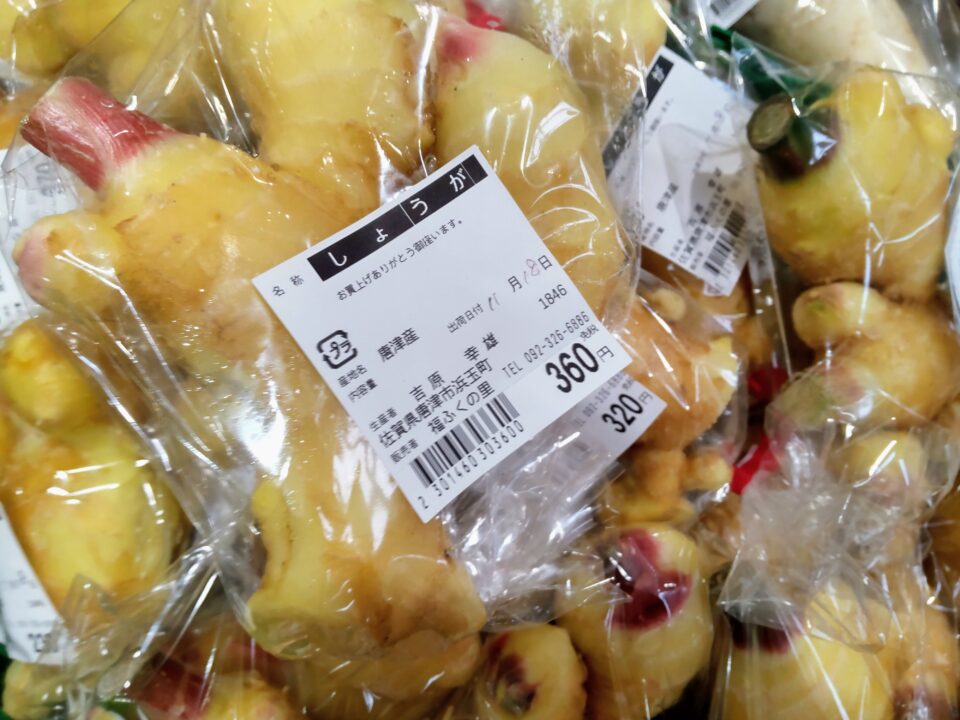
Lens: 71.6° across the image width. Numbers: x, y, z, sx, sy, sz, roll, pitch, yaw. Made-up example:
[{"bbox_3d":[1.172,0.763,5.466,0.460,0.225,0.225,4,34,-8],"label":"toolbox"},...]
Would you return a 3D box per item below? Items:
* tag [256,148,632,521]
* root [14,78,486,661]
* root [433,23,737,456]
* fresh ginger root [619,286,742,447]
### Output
[{"bbox_3d":[-0.006,-0.007,0.140,0.057,0.002,0.059,-36,90,-13],"label":"tag"},{"bbox_3d":[-0.053,0.001,0.158,0.068,0.050,0.140,-35,88,-9],"label":"root"},{"bbox_3d":[0.026,-0.032,0.173,0.050,0.047,0.115,-30,87,-12],"label":"root"},{"bbox_3d":[0.054,0.002,0.184,0.037,0.036,0.046,-30,87,-12],"label":"fresh ginger root"}]

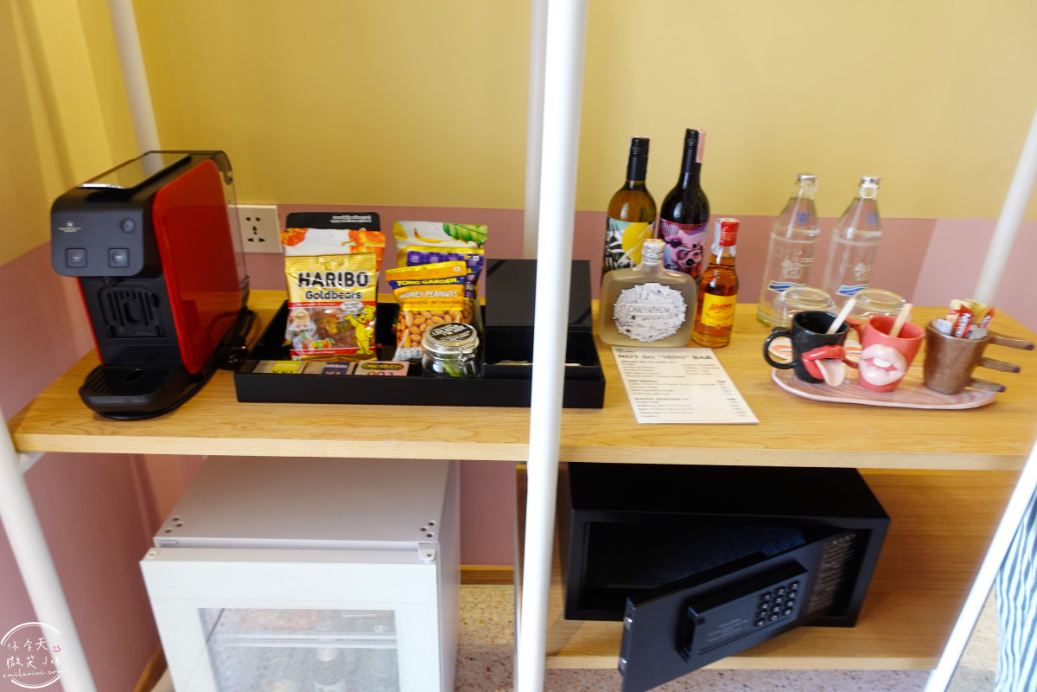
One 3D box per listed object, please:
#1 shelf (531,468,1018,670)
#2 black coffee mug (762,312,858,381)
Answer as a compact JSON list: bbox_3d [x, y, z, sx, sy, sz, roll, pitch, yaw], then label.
[{"bbox_3d":[0.503,0.348,1.166,1.005,0.025,0.442,1,26,-1],"label":"shelf"},{"bbox_3d":[0.389,0.005,0.931,0.104,0.081,0.088,1,26,-1],"label":"black coffee mug"}]

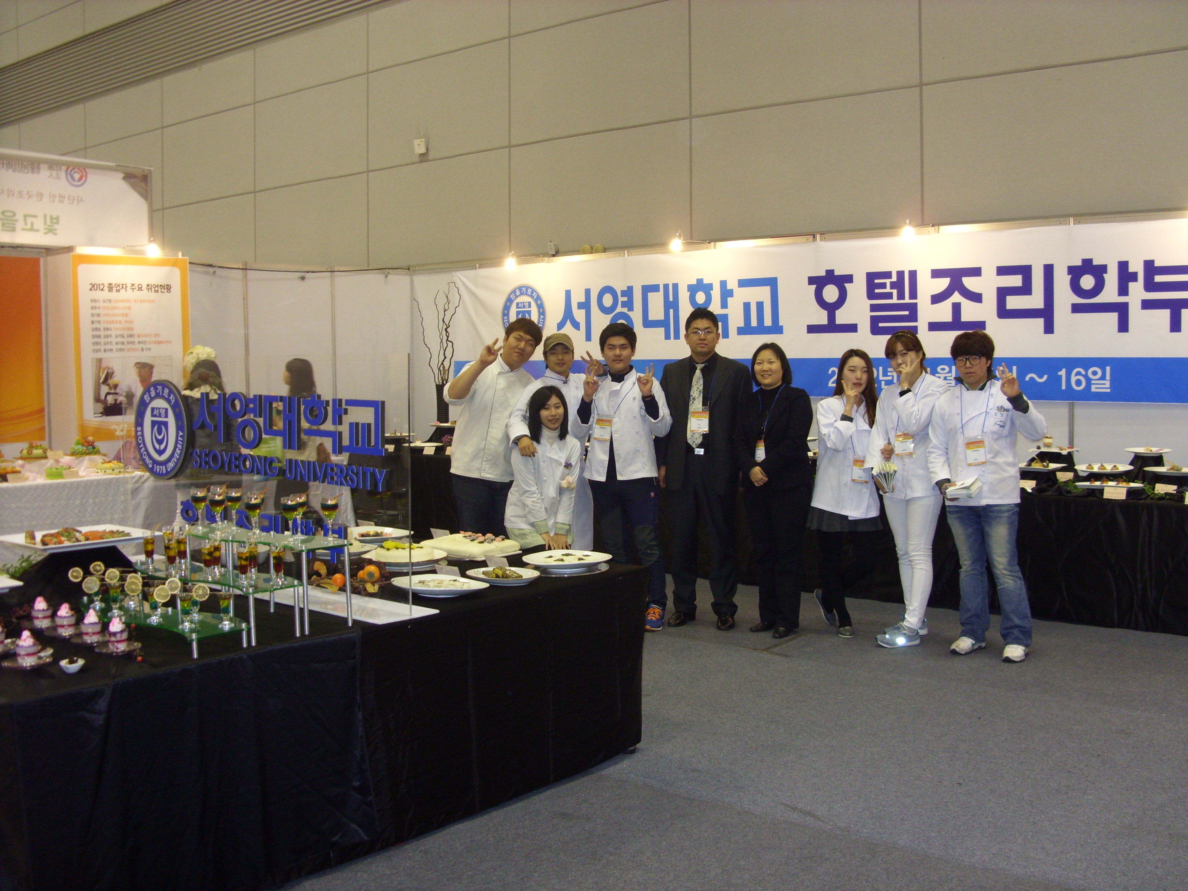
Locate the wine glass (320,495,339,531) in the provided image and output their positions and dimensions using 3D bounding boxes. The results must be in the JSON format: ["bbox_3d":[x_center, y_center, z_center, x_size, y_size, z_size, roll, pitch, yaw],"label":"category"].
[{"bbox_3d":[-0.810,0.221,4.000,0.058,0.137,0.058,0,4,0],"label":"wine glass"}]

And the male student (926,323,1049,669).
[{"bbox_3d":[1.990,0.241,6.633,0.580,1.650,0.420,0,4,14],"label":"male student"}]

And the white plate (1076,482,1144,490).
[{"bbox_3d":[2.908,0.228,7.362,0.350,0.024,0.200,3,5,39],"label":"white plate"}]

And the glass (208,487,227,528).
[{"bbox_3d":[-1.224,0.219,4.240,0.058,0.137,0.058,0,4,0],"label":"glass"}]

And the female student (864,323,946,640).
[{"bbox_3d":[1.707,0.227,7.150,0.480,1.680,0.420,2,5,35],"label":"female student"}]

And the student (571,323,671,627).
[{"bbox_3d":[0.169,0.180,7.550,0.580,1.740,0.450,0,4,6],"label":"student"}]

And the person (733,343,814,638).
[{"bbox_3d":[1.038,0.238,7.420,0.480,1.630,0.340,2,4,27],"label":"person"}]

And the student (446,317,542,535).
[{"bbox_3d":[-0.562,0.178,7.350,0.570,1.780,0.450,0,4,0],"label":"student"}]

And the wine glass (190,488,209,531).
[{"bbox_3d":[-1.270,0.203,4.190,0.057,0.138,0.057,3,5,39],"label":"wine glass"}]

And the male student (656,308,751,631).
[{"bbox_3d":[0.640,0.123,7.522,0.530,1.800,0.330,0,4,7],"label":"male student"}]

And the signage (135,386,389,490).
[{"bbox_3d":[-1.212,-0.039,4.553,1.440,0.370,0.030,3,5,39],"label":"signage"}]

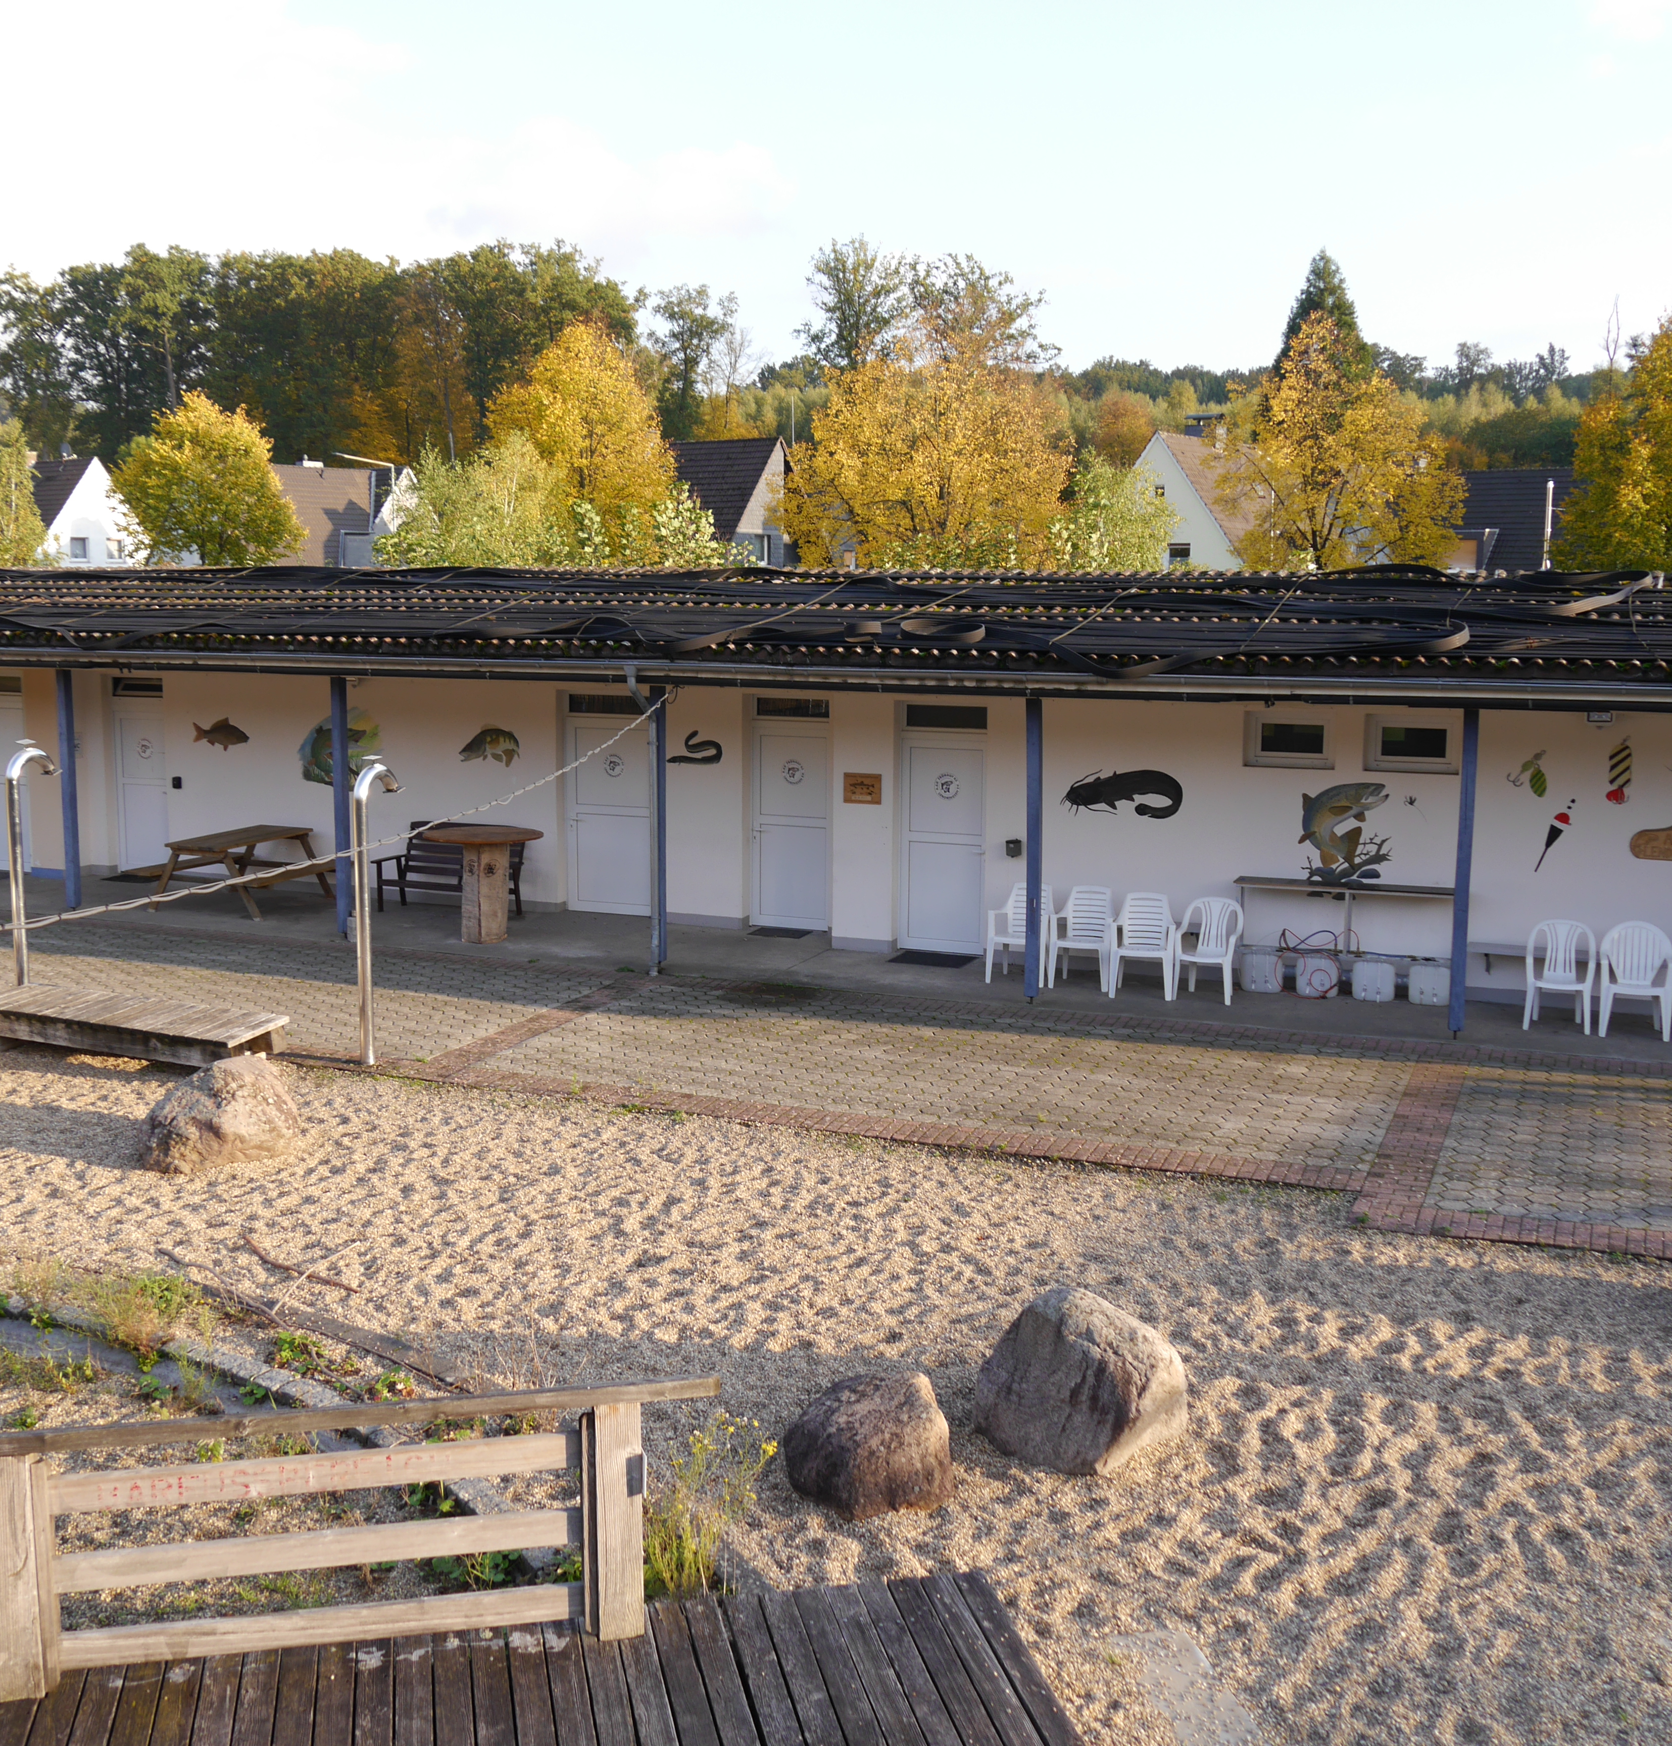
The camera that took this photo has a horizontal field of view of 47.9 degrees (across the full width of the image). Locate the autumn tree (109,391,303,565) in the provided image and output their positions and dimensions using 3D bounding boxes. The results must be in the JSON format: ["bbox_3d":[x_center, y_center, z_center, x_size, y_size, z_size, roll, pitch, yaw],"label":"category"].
[{"bbox_3d":[-18.925,-9.935,56.193,5.700,9.150,5.600,-2,8,-18],"label":"autumn tree"}]

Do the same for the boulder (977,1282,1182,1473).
[{"bbox_3d":[1.057,2.090,7.962,0.850,0.600,0.730,2,8,8],"label":"boulder"}]

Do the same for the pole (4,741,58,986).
[{"bbox_3d":[-6.818,0.088,16.056,0.130,2.320,0.540,4,9,21],"label":"pole"}]

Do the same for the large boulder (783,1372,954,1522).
[{"bbox_3d":[0.130,2.360,7.870,0.720,0.510,0.600,0,9,0],"label":"large boulder"}]

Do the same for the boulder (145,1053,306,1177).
[{"bbox_3d":[-3.907,1.487,11.948,0.930,0.590,0.780,-2,8,-18],"label":"boulder"}]

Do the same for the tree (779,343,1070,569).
[{"bbox_3d":[2.432,-9.520,51.172,8.000,10.100,7.800,2,8,10],"label":"tree"}]

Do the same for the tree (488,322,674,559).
[{"bbox_3d":[-6.272,-8.363,46.269,5.189,9.986,5.189,-1,9,-8],"label":"tree"}]

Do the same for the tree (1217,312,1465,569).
[{"bbox_3d":[11.928,-7.987,44.303,5.880,10.087,5.880,3,9,15],"label":"tree"}]

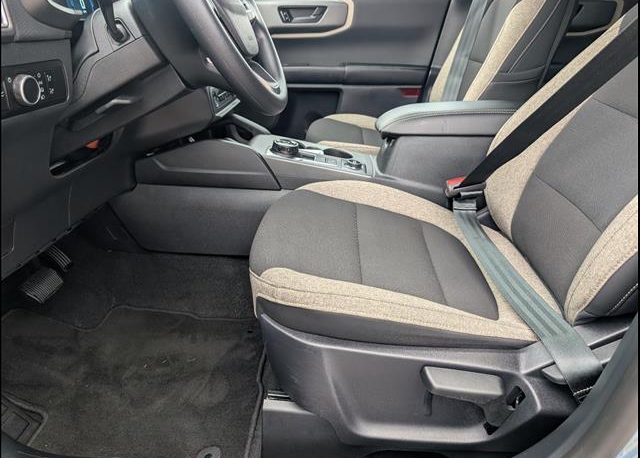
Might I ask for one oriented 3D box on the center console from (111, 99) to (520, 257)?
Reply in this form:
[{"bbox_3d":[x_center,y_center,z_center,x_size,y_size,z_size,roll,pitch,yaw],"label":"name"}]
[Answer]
[{"bbox_3d":[0.008,-0.143,1.172,0.980,0.370,0.270,1,26,3],"label":"center console"}]

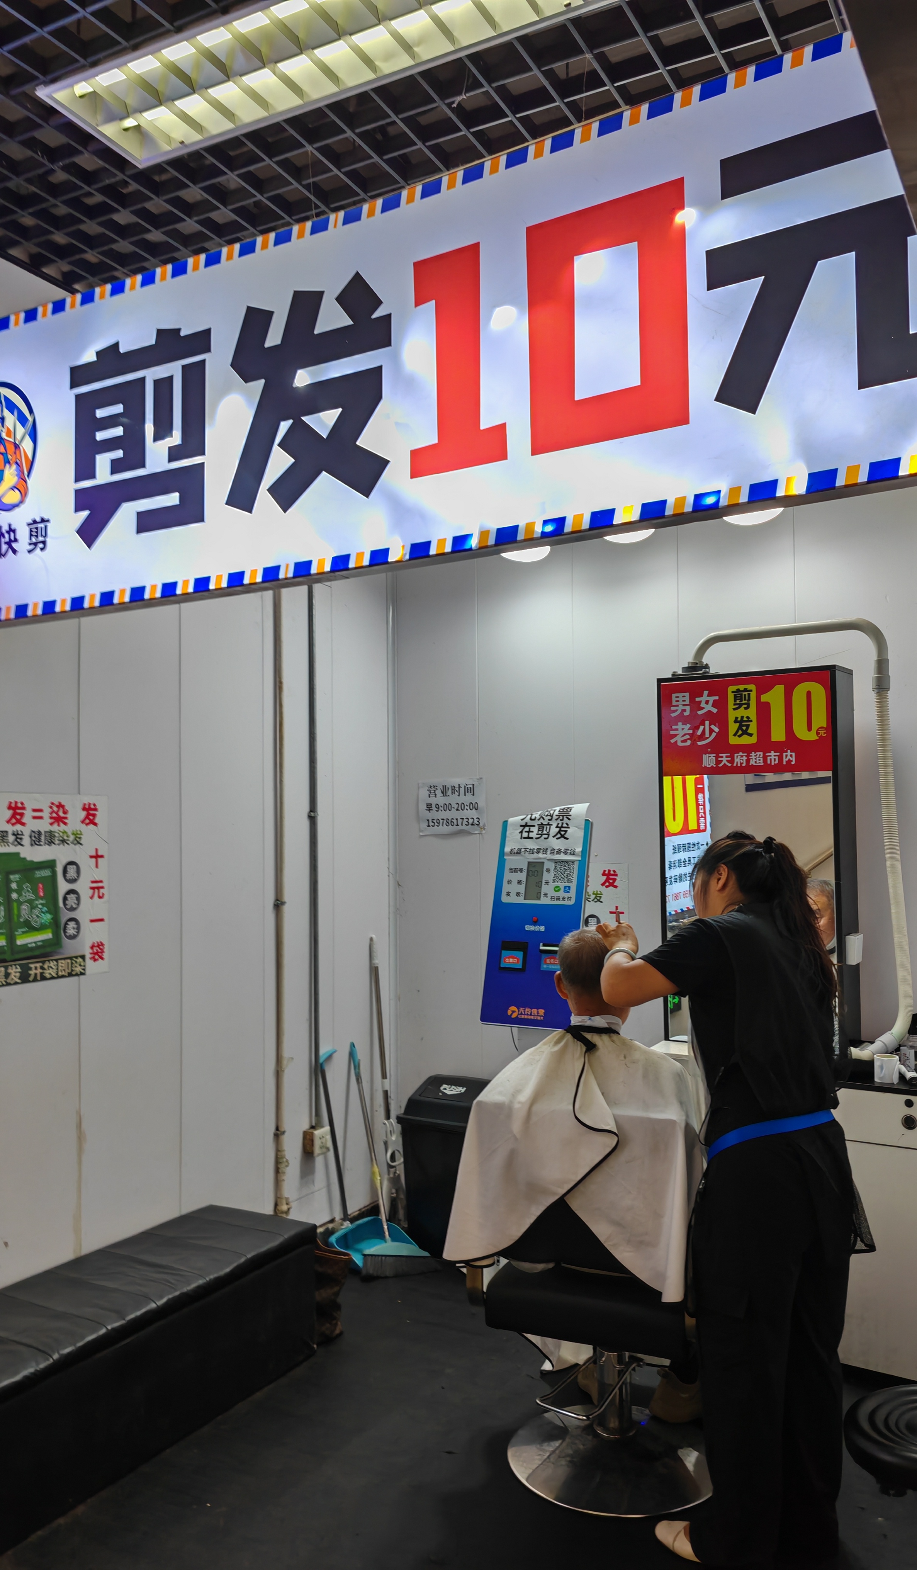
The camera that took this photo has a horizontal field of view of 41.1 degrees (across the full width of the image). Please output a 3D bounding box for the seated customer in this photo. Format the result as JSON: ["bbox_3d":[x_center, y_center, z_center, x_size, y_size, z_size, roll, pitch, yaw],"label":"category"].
[{"bbox_3d":[0.441,1.005,3.193,0.650,1.310,0.920,-2,-2,29],"label":"seated customer"}]

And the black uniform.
[{"bbox_3d":[0.666,0.946,2.665,0.440,1.410,0.410,1,-3,-43],"label":"black uniform"}]

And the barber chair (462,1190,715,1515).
[{"bbox_3d":[0.428,1.214,3.149,0.620,0.950,0.820,-2,-2,29],"label":"barber chair"}]

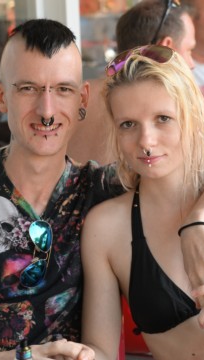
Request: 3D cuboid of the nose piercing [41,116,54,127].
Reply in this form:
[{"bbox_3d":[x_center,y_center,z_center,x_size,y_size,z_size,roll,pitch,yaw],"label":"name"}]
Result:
[{"bbox_3d":[-0.097,-0.106,1.540,0.022,0.021,0.005,2,-7,-12],"label":"nose piercing"}]

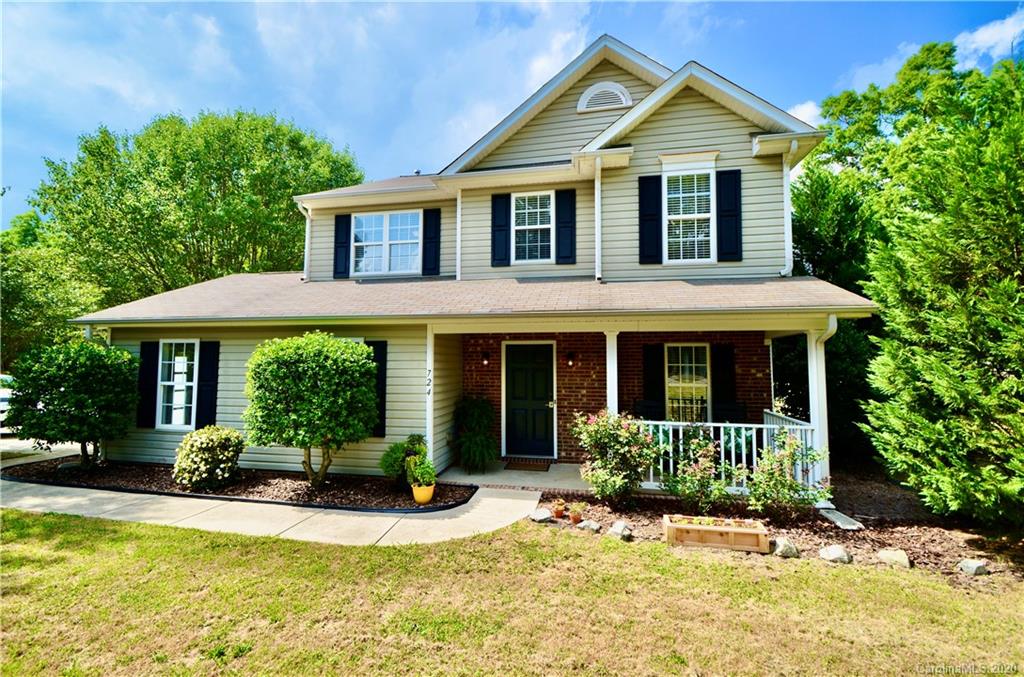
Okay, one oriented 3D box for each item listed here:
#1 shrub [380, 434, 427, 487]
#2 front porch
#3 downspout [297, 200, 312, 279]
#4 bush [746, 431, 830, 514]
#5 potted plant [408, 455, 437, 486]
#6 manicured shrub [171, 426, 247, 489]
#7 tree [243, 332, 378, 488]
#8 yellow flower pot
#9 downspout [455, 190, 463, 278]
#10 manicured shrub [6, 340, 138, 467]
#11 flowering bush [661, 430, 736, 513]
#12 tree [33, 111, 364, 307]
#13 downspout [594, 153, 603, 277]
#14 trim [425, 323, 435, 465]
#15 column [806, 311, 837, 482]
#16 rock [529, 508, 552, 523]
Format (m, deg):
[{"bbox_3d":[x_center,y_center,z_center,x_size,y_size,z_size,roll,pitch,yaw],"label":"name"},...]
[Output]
[{"bbox_3d":[-1.568,1.802,6.189,0.610,0.770,0.570,0,-3,11],"label":"shrub"},{"bbox_3d":[1.533,1.003,6.674,5.440,2.430,1.540,0,-3,11],"label":"front porch"},{"bbox_3d":[-4.588,-2.133,9.340,0.222,1.726,0.250,0,-3,11],"label":"downspout"},{"bbox_3d":[3.307,1.675,5.118,0.852,1.067,0.809,-1,-3,11],"label":"bush"},{"bbox_3d":[-1.180,1.751,5.629,0.360,0.430,0.350,0,-3,11],"label":"potted plant"},{"bbox_3d":[-4.747,1.785,6.665,0.970,0.850,0.920,0,-3,11],"label":"manicured shrub"},{"bbox_3d":[-2.765,1.029,5.893,1.710,2.225,1.590,-1,-3,11],"label":"tree"},{"bbox_3d":[-1.177,2.043,5.611,0.290,0.235,0.290,0,-3,0],"label":"yellow flower pot"},{"bbox_3d":[-1.038,-2.042,8.340,0.117,1.825,0.110,0,-3,11],"label":"downspout"},{"bbox_3d":[-7.240,1.100,7.082,1.526,2.136,1.526,-1,-3,11],"label":"manicured shrub"},{"bbox_3d":[2.313,1.691,5.337,0.851,1.055,0.809,-1,-3,11],"label":"flowering bush"},{"bbox_3d":[-11.582,-2.647,17.119,10.430,10.885,10.430,-1,-3,11],"label":"tree"},{"bbox_3d":[1.368,-1.902,6.731,0.089,2.002,0.079,-1,-3,11],"label":"downspout"},{"bbox_3d":[-1.198,0.943,6.299,0.108,2.305,0.079,-1,-3,11],"label":"trim"},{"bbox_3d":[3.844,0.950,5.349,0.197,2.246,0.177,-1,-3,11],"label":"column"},{"bbox_3d":[0.357,2.107,5.148,0.276,0.148,0.197,-1,-3,11],"label":"rock"}]

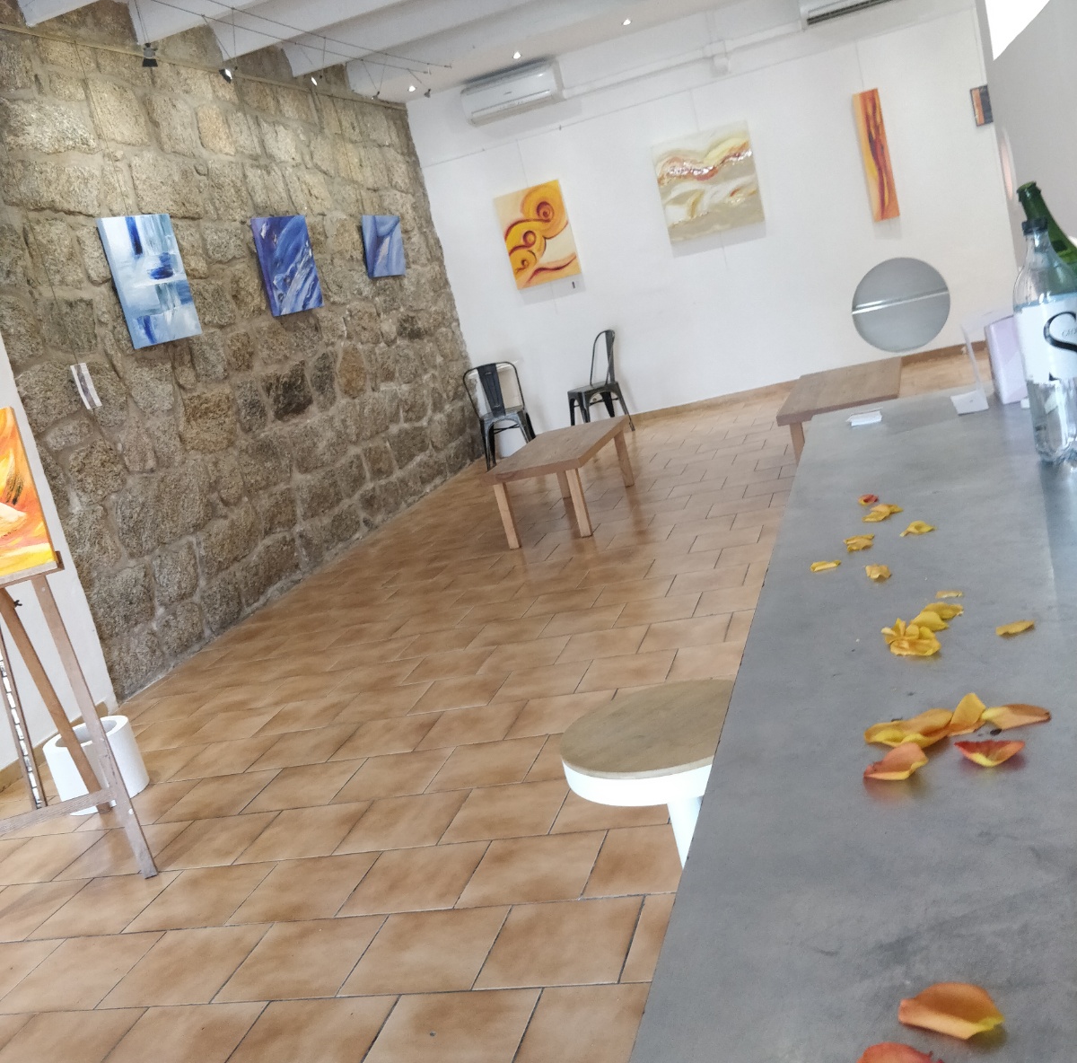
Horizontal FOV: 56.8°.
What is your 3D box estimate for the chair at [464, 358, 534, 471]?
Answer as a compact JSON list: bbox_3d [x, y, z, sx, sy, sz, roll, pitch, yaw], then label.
[{"bbox_3d":[-0.274,-0.995,8.568,0.440,0.840,0.460,-11,14,17],"label":"chair"}]

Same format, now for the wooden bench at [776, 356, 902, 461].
[{"bbox_3d":[1.774,-0.608,5.641,0.605,0.460,1.221,-8,15,26],"label":"wooden bench"}]

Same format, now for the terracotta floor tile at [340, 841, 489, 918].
[{"bbox_3d":[-0.327,0.934,2.669,0.338,0.010,0.286,-10,14,18],"label":"terracotta floor tile"}]

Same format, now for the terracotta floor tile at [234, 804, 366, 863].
[{"bbox_3d":[-0.720,0.936,3.085,0.336,0.010,0.290,-10,14,18],"label":"terracotta floor tile"}]

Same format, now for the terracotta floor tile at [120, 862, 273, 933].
[{"bbox_3d":[-0.961,1.054,2.857,0.330,0.010,0.310,-10,14,17],"label":"terracotta floor tile"}]

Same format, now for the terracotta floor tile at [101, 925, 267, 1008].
[{"bbox_3d":[-0.899,1.116,2.553,0.330,0.010,0.310,-10,14,17],"label":"terracotta floor tile"}]

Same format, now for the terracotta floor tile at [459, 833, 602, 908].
[{"bbox_3d":[-0.011,0.874,2.572,0.334,0.010,0.288,-10,14,19],"label":"terracotta floor tile"}]

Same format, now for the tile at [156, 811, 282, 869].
[{"bbox_3d":[-1.035,0.996,3.181,0.333,0.013,0.297,-11,14,17],"label":"tile"}]

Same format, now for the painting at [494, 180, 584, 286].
[{"bbox_3d":[0.001,-2.579,8.698,0.600,0.810,0.030,-10,14,17],"label":"painting"}]

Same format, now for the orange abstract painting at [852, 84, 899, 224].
[{"bbox_3d":[2.707,-2.999,7.966,0.195,1.000,0.030,-10,14,17],"label":"orange abstract painting"}]

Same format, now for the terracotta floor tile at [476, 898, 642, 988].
[{"bbox_3d":[0.054,0.938,2.263,0.333,0.013,0.297,-11,14,17],"label":"terracotta floor tile"}]

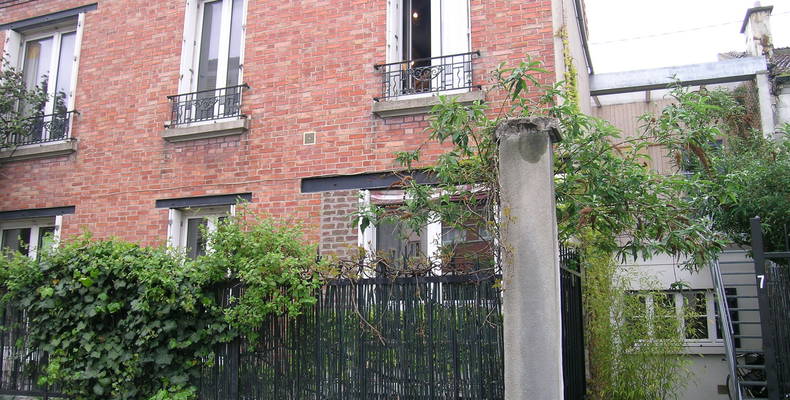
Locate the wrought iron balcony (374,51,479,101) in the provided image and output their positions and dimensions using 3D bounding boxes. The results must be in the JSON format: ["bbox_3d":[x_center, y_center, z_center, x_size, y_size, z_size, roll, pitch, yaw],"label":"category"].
[{"bbox_3d":[0.351,-1.355,7.122,1.232,0.422,0.120,-4,-12,21],"label":"wrought iron balcony"}]

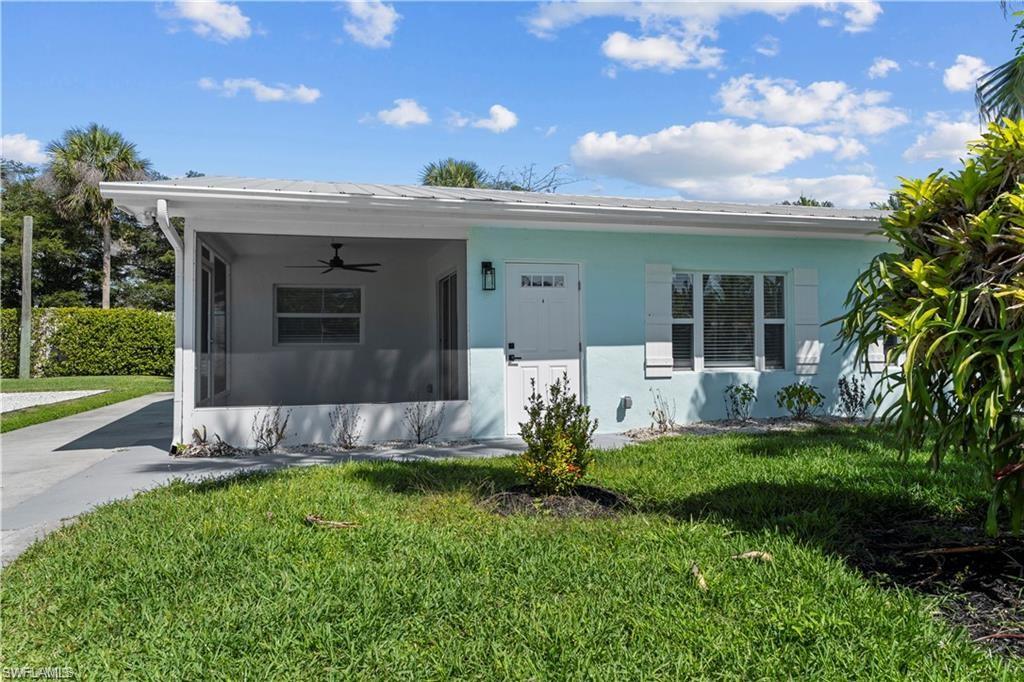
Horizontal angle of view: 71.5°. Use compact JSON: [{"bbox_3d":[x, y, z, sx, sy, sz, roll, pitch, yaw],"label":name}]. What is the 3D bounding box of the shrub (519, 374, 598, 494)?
[{"bbox_3d":[0.365,0.750,5.700,0.650,0.960,0.630,-1,-1,0],"label":"shrub"}]

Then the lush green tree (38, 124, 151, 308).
[{"bbox_3d":[-16.700,-3.700,28.500,3.900,9.800,3.900,-1,-1,0],"label":"lush green tree"}]

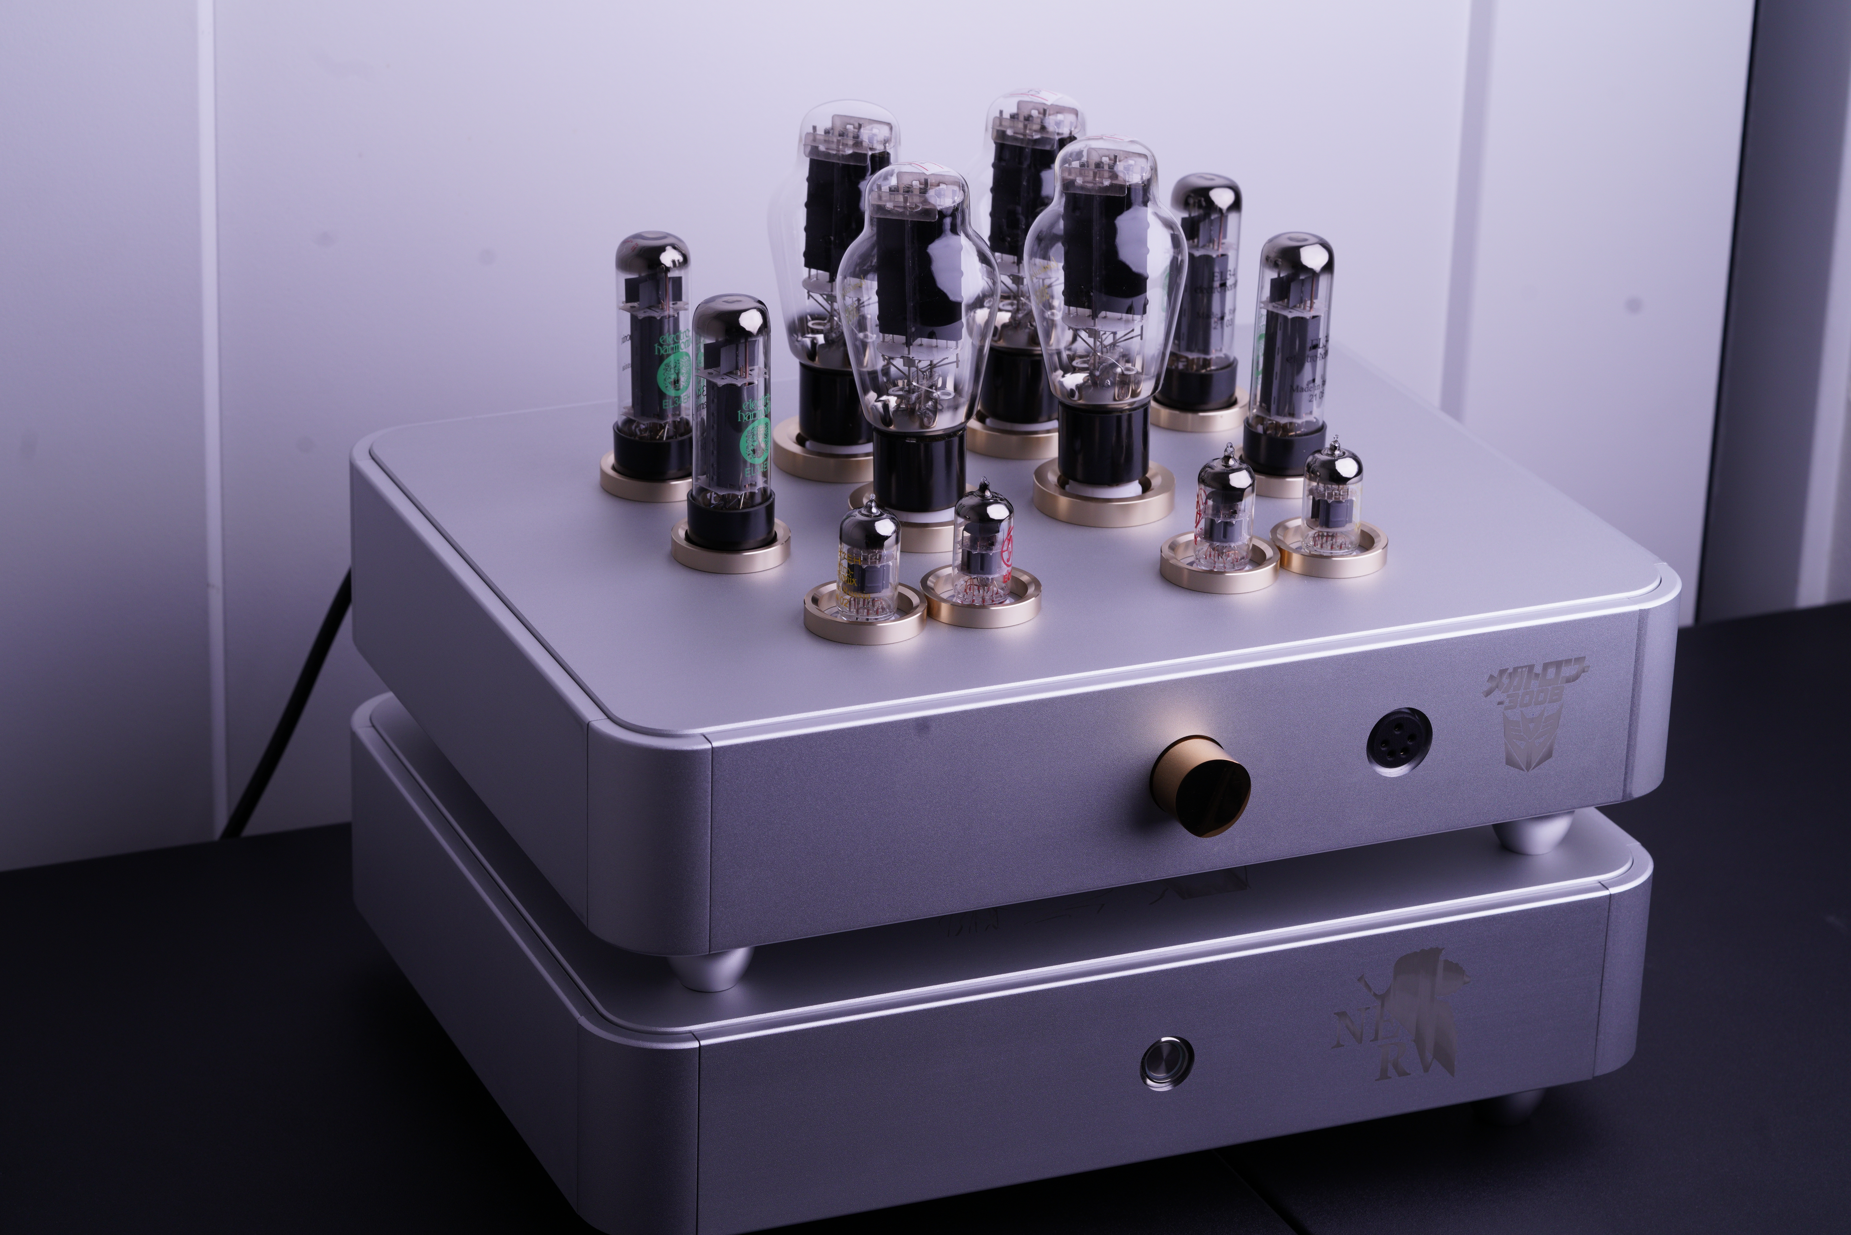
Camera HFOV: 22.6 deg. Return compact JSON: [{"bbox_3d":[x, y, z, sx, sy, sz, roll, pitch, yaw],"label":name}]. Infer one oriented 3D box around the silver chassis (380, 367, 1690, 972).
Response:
[{"bbox_3d":[0.030,-0.004,1.826,0.444,0.081,0.332,-8,25,-23],"label":"silver chassis"}]

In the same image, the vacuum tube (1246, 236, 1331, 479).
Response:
[{"bbox_3d":[0.141,-0.101,1.791,0.033,0.097,0.033,2,22,-1],"label":"vacuum tube"}]

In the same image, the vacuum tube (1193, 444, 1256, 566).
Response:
[{"bbox_3d":[0.113,-0.043,1.752,0.022,0.048,0.022,2,23,-1],"label":"vacuum tube"}]

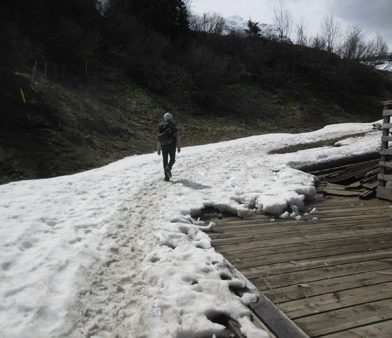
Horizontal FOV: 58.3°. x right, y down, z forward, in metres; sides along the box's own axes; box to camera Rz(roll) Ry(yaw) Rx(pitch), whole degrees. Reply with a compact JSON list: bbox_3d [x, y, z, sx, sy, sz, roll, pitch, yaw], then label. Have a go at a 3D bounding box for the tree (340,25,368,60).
[{"bbox_3d":[21.493,-17.220,48.000,3.230,4.258,3.230,3,7,24],"label":"tree"}]

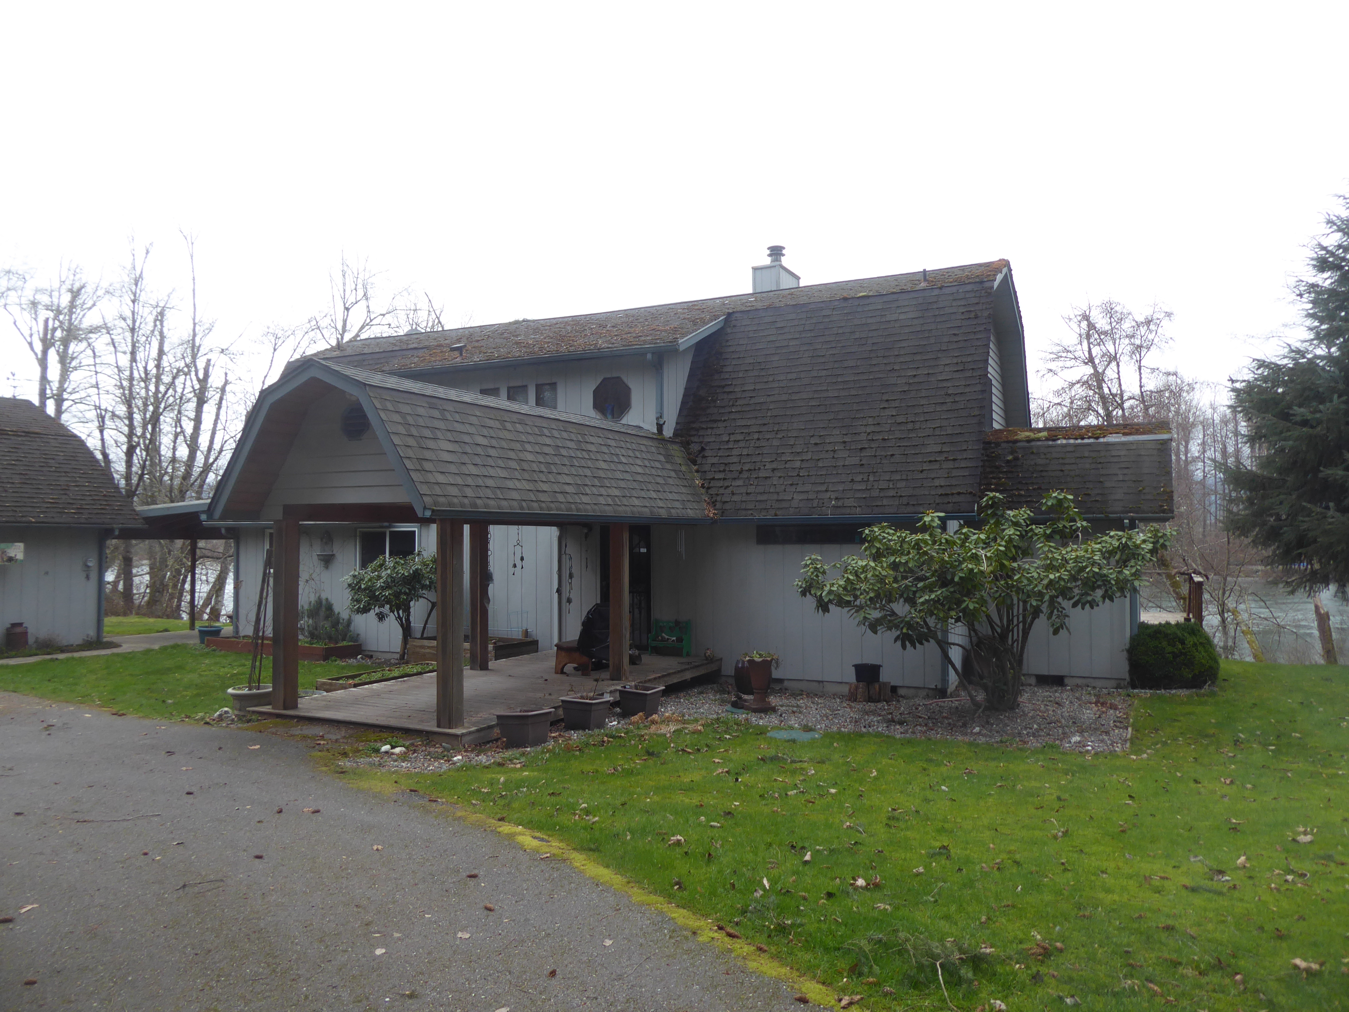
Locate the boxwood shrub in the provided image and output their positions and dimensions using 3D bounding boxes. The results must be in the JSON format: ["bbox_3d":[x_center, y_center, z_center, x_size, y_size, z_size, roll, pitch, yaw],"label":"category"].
[{"bbox_3d":[7.671,2.288,14.378,1.250,1.009,1.220,-1,-2,28],"label":"boxwood shrub"}]

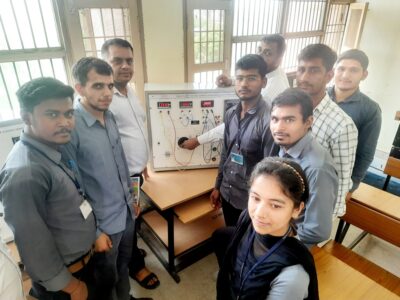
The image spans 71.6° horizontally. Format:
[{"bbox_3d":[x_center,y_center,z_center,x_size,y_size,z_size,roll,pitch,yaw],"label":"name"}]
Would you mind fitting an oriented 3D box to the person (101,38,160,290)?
[{"bbox_3d":[-0.460,0.177,1.887,0.380,1.740,0.480,18,30,34],"label":"person"}]

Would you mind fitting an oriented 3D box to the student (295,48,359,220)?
[{"bbox_3d":[0.665,0.256,1.742,0.330,1.715,0.480,-21,32,-37],"label":"student"}]

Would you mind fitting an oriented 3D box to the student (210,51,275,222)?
[{"bbox_3d":[0.262,0.281,1.743,0.310,1.670,0.450,-22,33,-39],"label":"student"}]

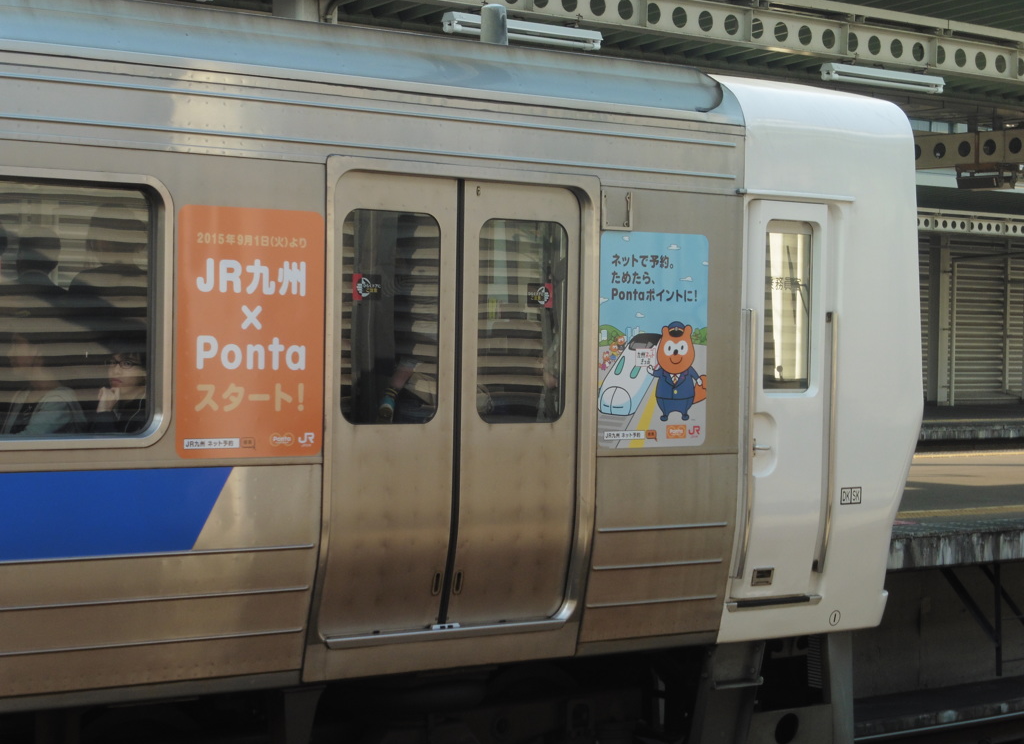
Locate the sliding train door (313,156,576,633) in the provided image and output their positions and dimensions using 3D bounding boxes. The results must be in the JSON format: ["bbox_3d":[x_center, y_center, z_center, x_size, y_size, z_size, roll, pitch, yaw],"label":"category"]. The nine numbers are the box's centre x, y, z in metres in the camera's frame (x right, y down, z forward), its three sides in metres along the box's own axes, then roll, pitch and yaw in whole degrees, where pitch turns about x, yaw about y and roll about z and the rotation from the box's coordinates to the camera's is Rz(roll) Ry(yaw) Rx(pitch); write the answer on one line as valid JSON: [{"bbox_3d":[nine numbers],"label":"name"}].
[{"bbox_3d":[-0.241,0.131,9.212,1.290,1.800,0.110,0,1,-40],"label":"sliding train door"}]

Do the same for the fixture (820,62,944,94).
[{"bbox_3d":[2.792,-2.189,17.506,1.250,0.112,0.150,0,1,-40],"label":"fixture"}]

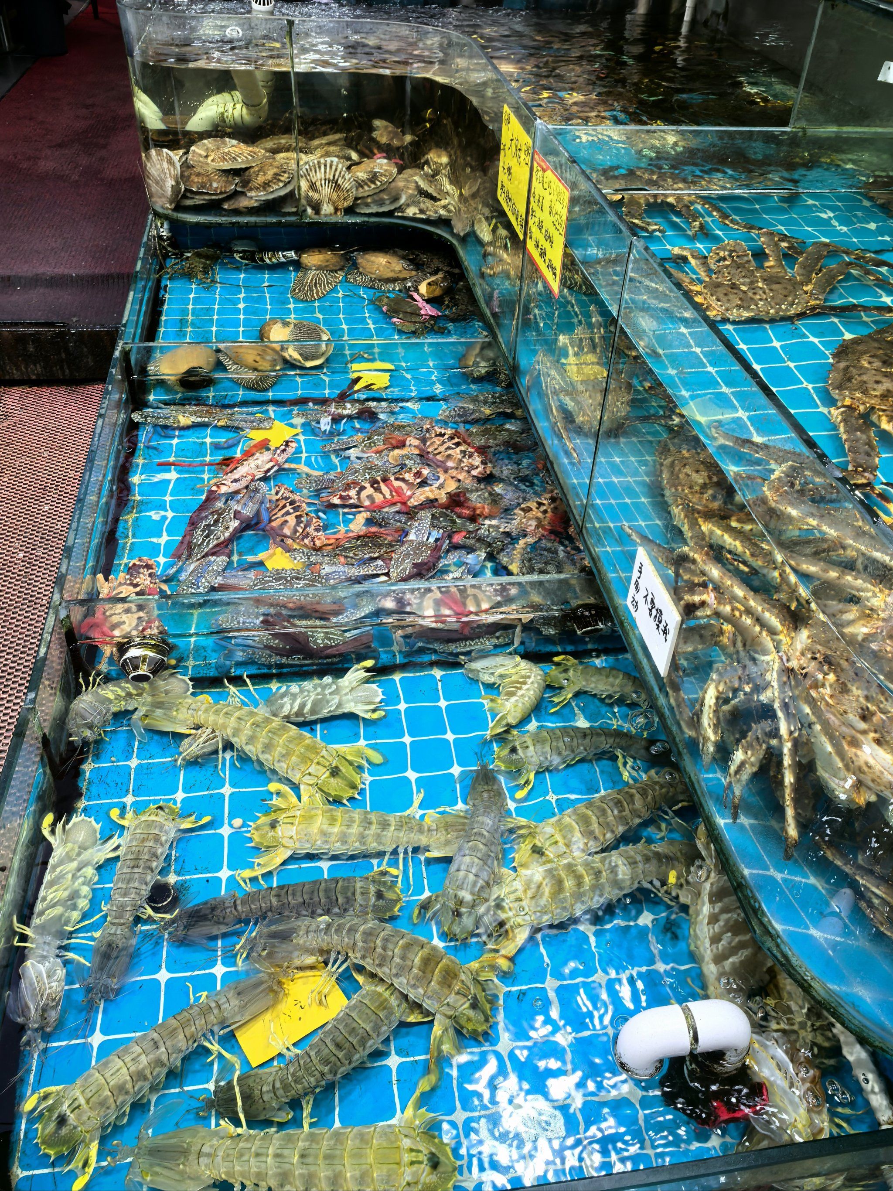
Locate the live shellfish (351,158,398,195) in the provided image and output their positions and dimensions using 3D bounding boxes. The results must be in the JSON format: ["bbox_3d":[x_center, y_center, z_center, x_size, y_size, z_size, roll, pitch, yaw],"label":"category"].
[{"bbox_3d":[-0.170,-0.949,2.108,0.120,0.045,0.105,-18,68,6],"label":"live shellfish"}]

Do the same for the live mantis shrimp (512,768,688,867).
[{"bbox_3d":[0.171,0.232,0.988,0.222,0.040,0.064,-17,45,-21],"label":"live mantis shrimp"}]

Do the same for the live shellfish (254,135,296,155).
[{"bbox_3d":[-0.354,-0.944,1.958,0.110,0.037,0.105,2,42,-2],"label":"live shellfish"}]

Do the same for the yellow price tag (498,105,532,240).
[{"bbox_3d":[0.111,-0.701,1.534,0.003,0.148,0.213,-4,42,-8],"label":"yellow price tag"}]

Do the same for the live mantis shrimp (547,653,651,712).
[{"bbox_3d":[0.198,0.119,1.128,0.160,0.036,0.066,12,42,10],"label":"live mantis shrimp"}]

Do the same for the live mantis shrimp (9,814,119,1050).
[{"bbox_3d":[-0.357,0.298,0.859,0.073,0.038,0.220,-3,42,-6],"label":"live mantis shrimp"}]

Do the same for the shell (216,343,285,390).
[{"bbox_3d":[-0.349,-0.402,1.647,0.120,0.065,0.082,13,43,11],"label":"shell"}]

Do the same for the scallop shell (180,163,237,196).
[{"bbox_3d":[-0.487,-0.848,1.895,0.118,0.042,0.108,2,51,-2],"label":"scallop shell"}]

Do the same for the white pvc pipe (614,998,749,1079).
[{"bbox_3d":[0.184,0.346,0.725,0.098,0.060,0.041,-4,42,-8],"label":"white pvc pipe"}]

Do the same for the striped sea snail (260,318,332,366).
[{"bbox_3d":[-0.283,-0.478,1.758,0.140,0.058,0.092,14,43,12],"label":"striped sea snail"}]

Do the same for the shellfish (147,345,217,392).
[{"bbox_3d":[-0.464,-0.399,1.634,0.116,0.070,0.085,-4,42,-8],"label":"shellfish"}]

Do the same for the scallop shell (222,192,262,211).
[{"bbox_3d":[-0.425,-0.833,1.950,0.100,0.033,0.095,-4,42,-8],"label":"scallop shell"}]

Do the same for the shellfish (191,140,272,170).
[{"bbox_3d":[-0.478,-0.974,2.053,0.165,0.055,0.125,-4,54,-8],"label":"shellfish"}]

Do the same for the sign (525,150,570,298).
[{"bbox_3d":[0.133,-0.498,1.240,0.003,0.134,0.192,-4,42,-8],"label":"sign"}]

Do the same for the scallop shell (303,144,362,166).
[{"bbox_3d":[-0.261,-1.001,2.125,0.135,0.050,0.115,-4,54,-8],"label":"scallop shell"}]

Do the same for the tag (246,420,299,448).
[{"bbox_3d":[-0.290,-0.270,1.543,0.095,0.003,0.092,-4,42,-8],"label":"tag"}]

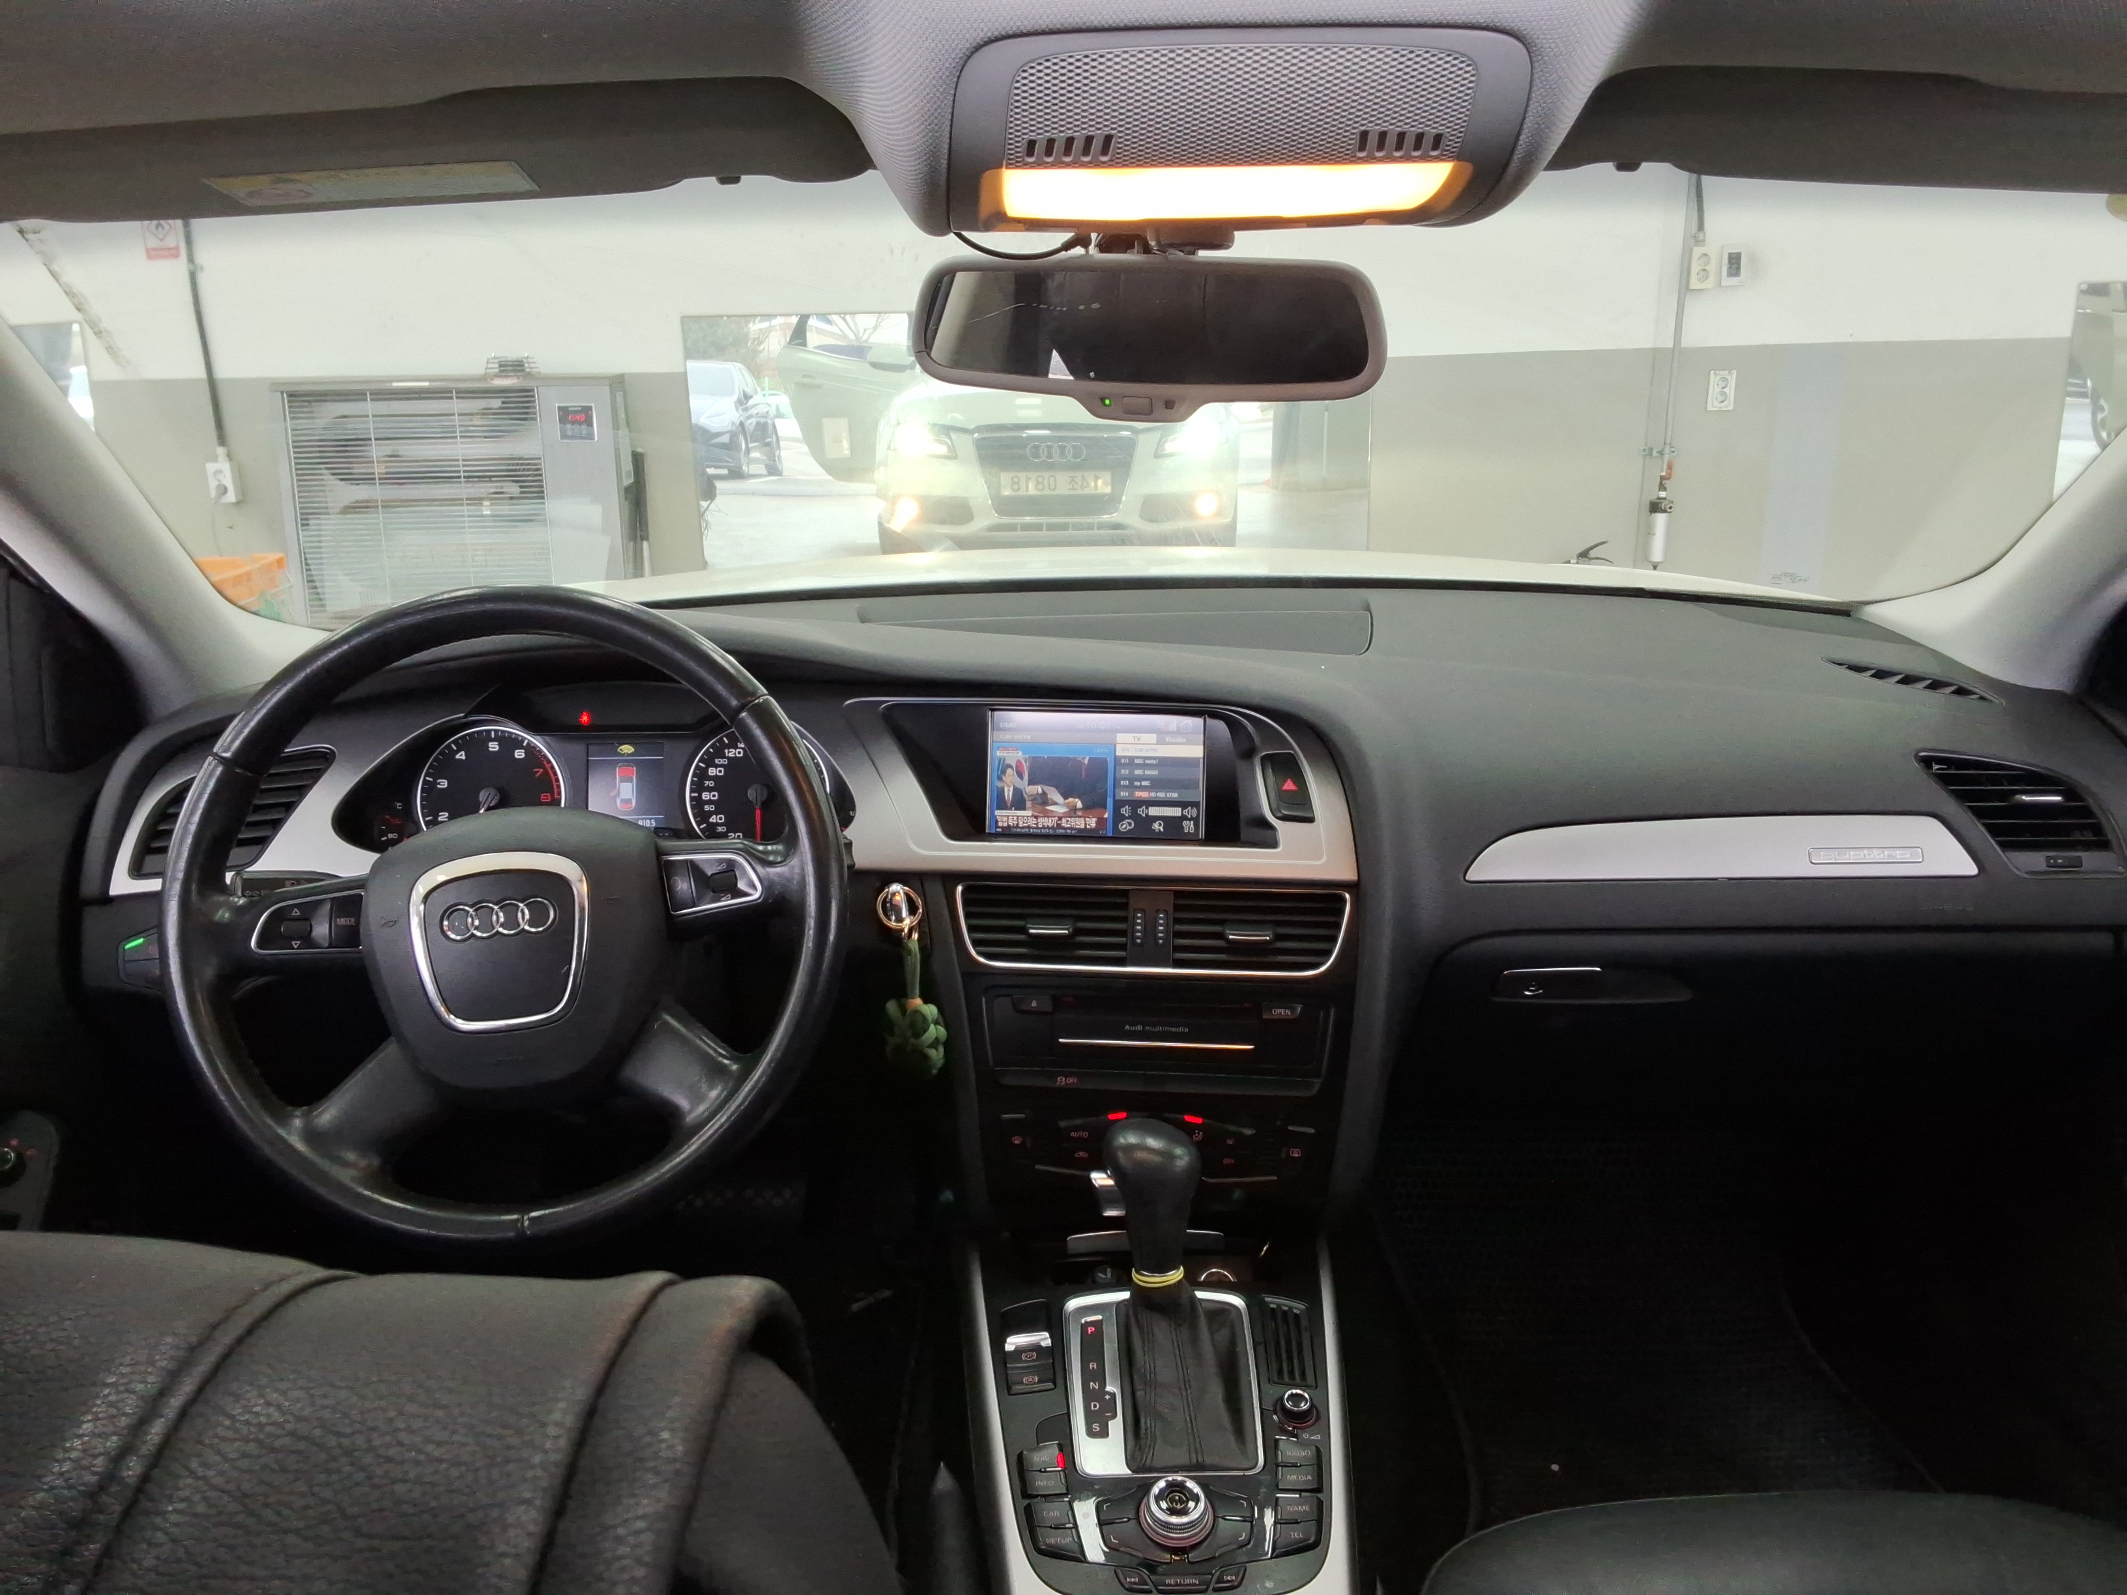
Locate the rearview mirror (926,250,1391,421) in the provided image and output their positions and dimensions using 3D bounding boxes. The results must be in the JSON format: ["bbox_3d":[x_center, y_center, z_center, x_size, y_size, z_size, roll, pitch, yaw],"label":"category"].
[{"bbox_3d":[0.043,-0.236,0.880,0.243,0.080,0.044,8,19,20],"label":"rearview mirror"}]

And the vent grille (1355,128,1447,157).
[{"bbox_3d":[0.141,-0.275,0.719,0.038,0.006,0.018,-2,-15,-2],"label":"vent grille"}]

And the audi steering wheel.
[{"bbox_3d":[-0.312,0.061,0.992,0.372,0.372,0.100,-6,-10,-8],"label":"audi steering wheel"}]

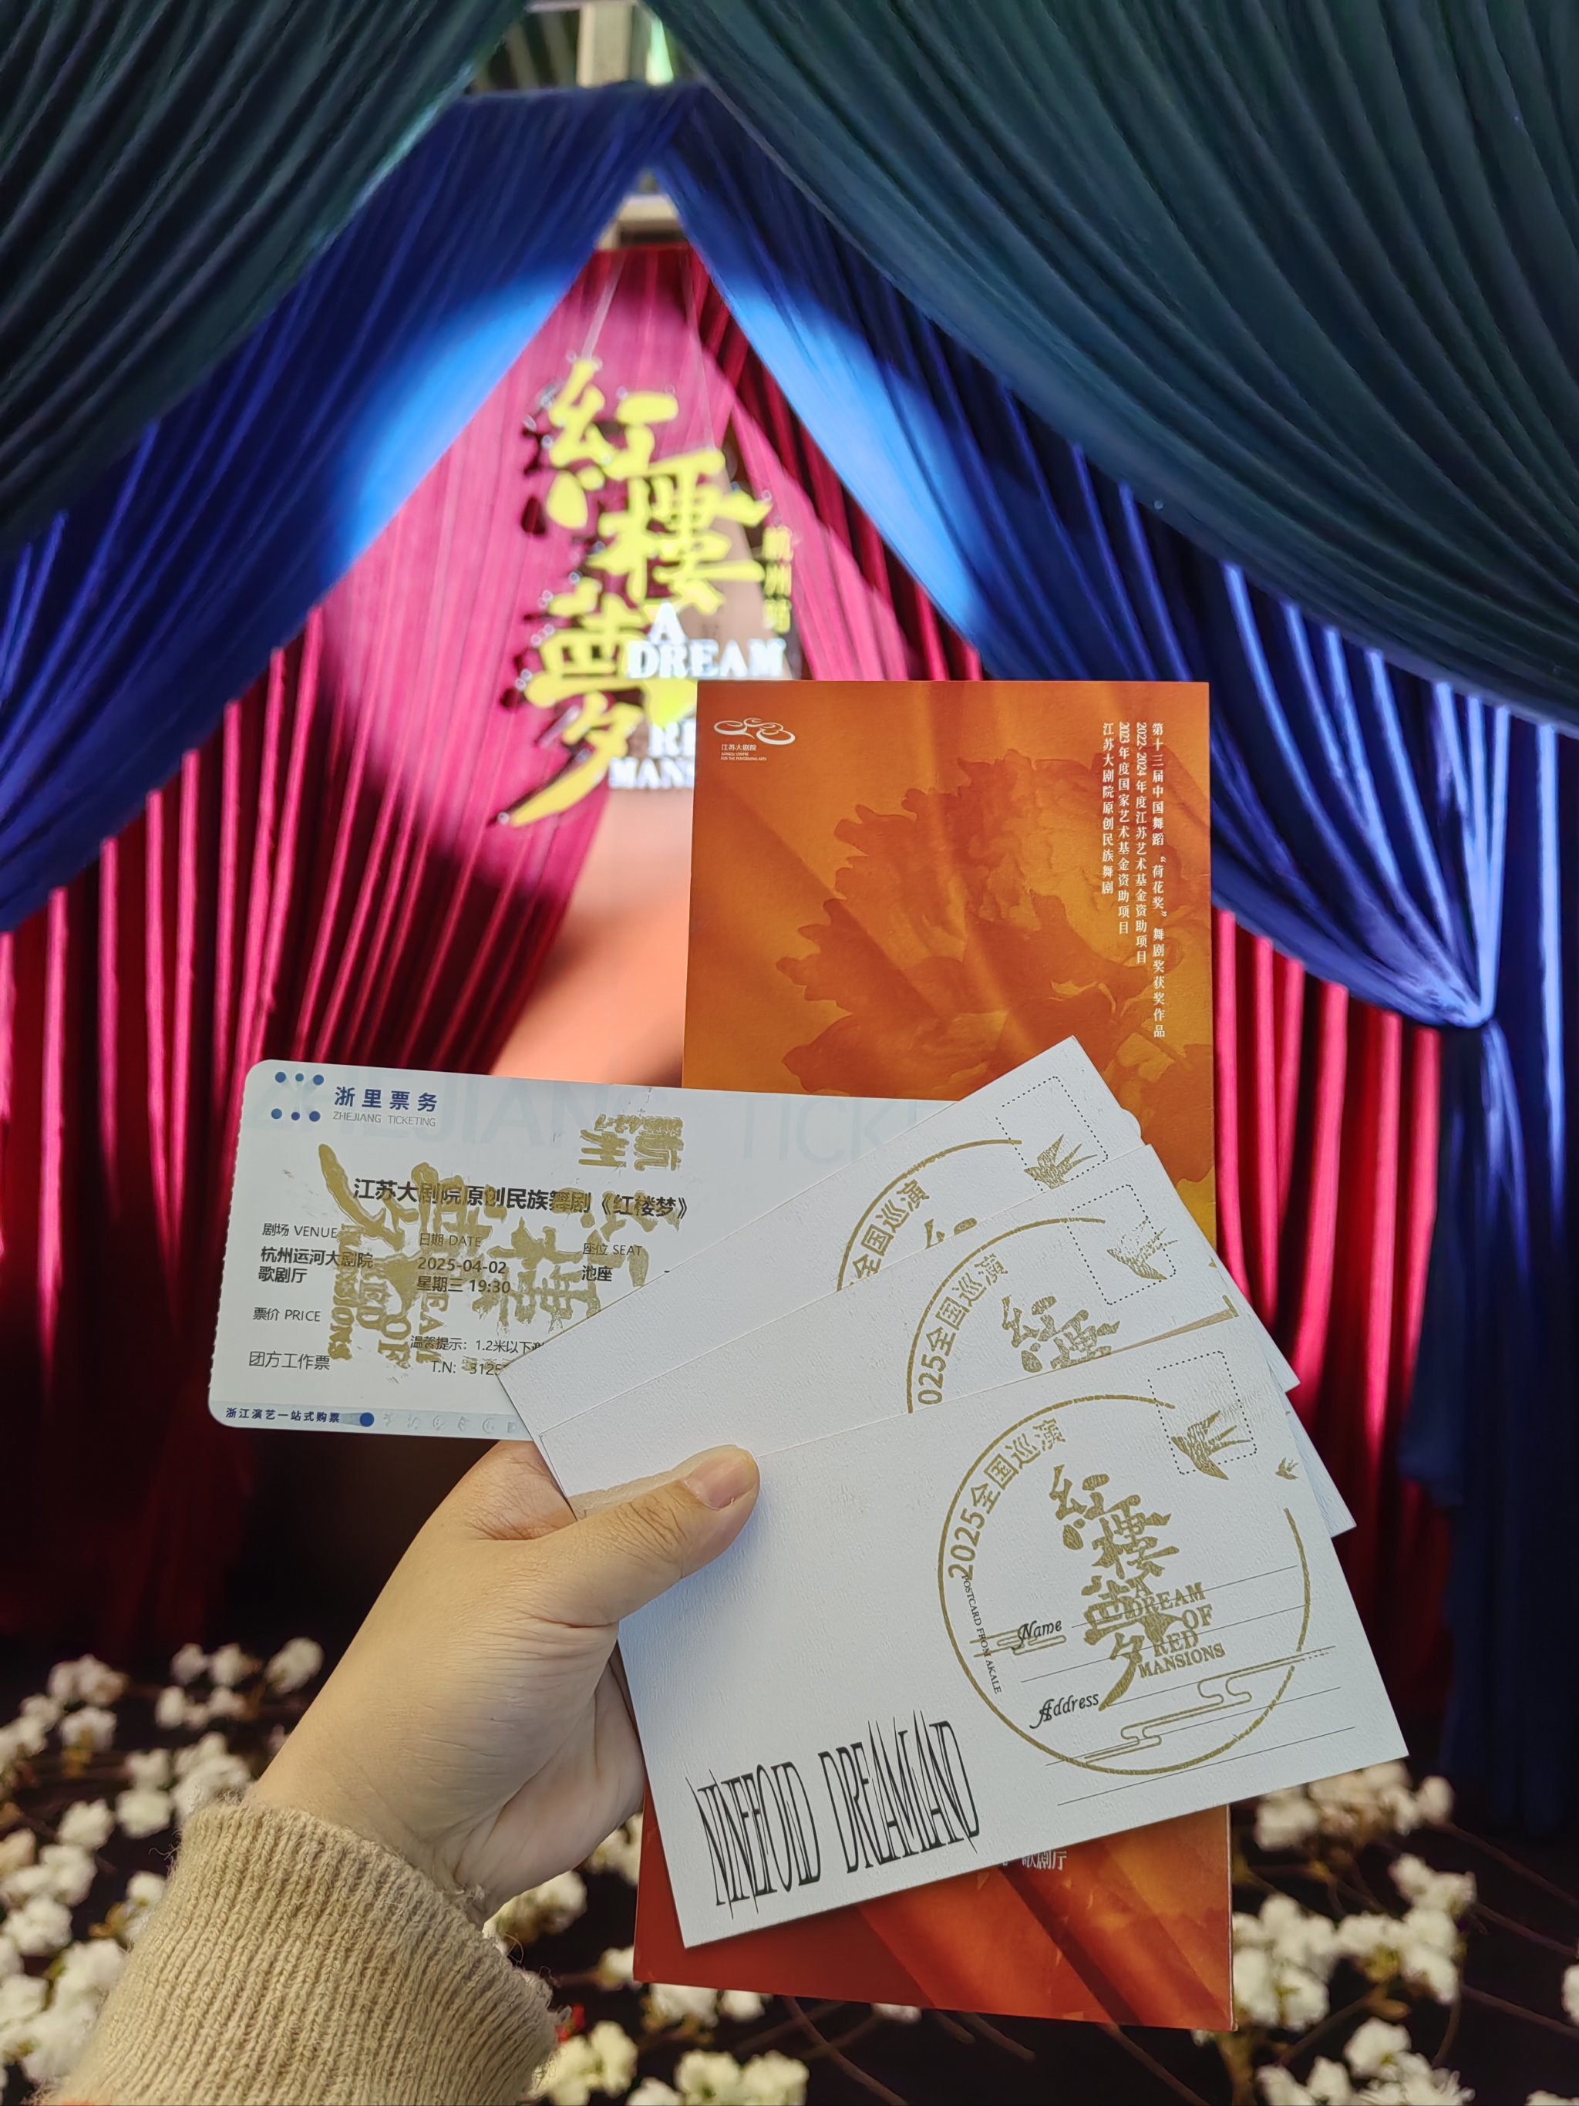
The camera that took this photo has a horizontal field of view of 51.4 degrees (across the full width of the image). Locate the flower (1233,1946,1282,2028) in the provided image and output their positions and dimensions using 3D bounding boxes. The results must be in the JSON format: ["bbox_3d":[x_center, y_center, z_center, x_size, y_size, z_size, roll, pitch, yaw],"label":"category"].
[{"bbox_3d":[0.381,0.772,1.357,0.051,0.063,0.060,0,-3,0],"label":"flower"}]

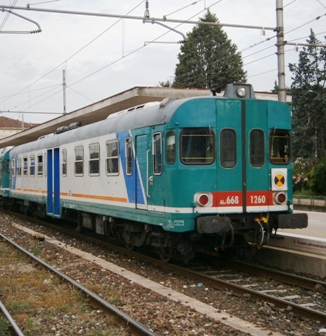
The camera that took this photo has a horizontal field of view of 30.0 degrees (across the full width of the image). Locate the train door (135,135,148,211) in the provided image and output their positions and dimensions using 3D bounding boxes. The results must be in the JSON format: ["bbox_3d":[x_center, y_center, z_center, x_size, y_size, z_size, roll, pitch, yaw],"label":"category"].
[{"bbox_3d":[-0.466,0.098,13.591,0.070,1.720,0.730,0,-1,-24],"label":"train door"}]

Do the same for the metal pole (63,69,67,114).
[{"bbox_3d":[-6.768,-2.390,42.153,0.220,8.860,0.220,0,-1,-24],"label":"metal pole"}]

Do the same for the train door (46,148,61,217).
[{"bbox_3d":[-3.863,0.518,21.499,0.090,2.300,1.700,0,-1,-24],"label":"train door"}]

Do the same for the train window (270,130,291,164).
[{"bbox_3d":[2.461,-0.429,12.743,0.720,0.770,0.060,0,-1,-38],"label":"train window"}]

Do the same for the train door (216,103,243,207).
[{"bbox_3d":[1.314,-0.249,12.157,0.600,2.200,0.070,0,-1,-24],"label":"train door"}]

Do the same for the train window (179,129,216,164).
[{"bbox_3d":[0.694,-0.407,11.963,0.740,0.740,0.060,0,-1,-10],"label":"train window"}]

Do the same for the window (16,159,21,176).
[{"bbox_3d":[-6.571,-0.064,27.826,0.060,0.860,1.000,0,-1,-24],"label":"window"}]

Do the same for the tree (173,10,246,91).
[{"bbox_3d":[3.634,-5.212,48.076,6.600,14.430,6.600,0,-1,-24],"label":"tree"}]

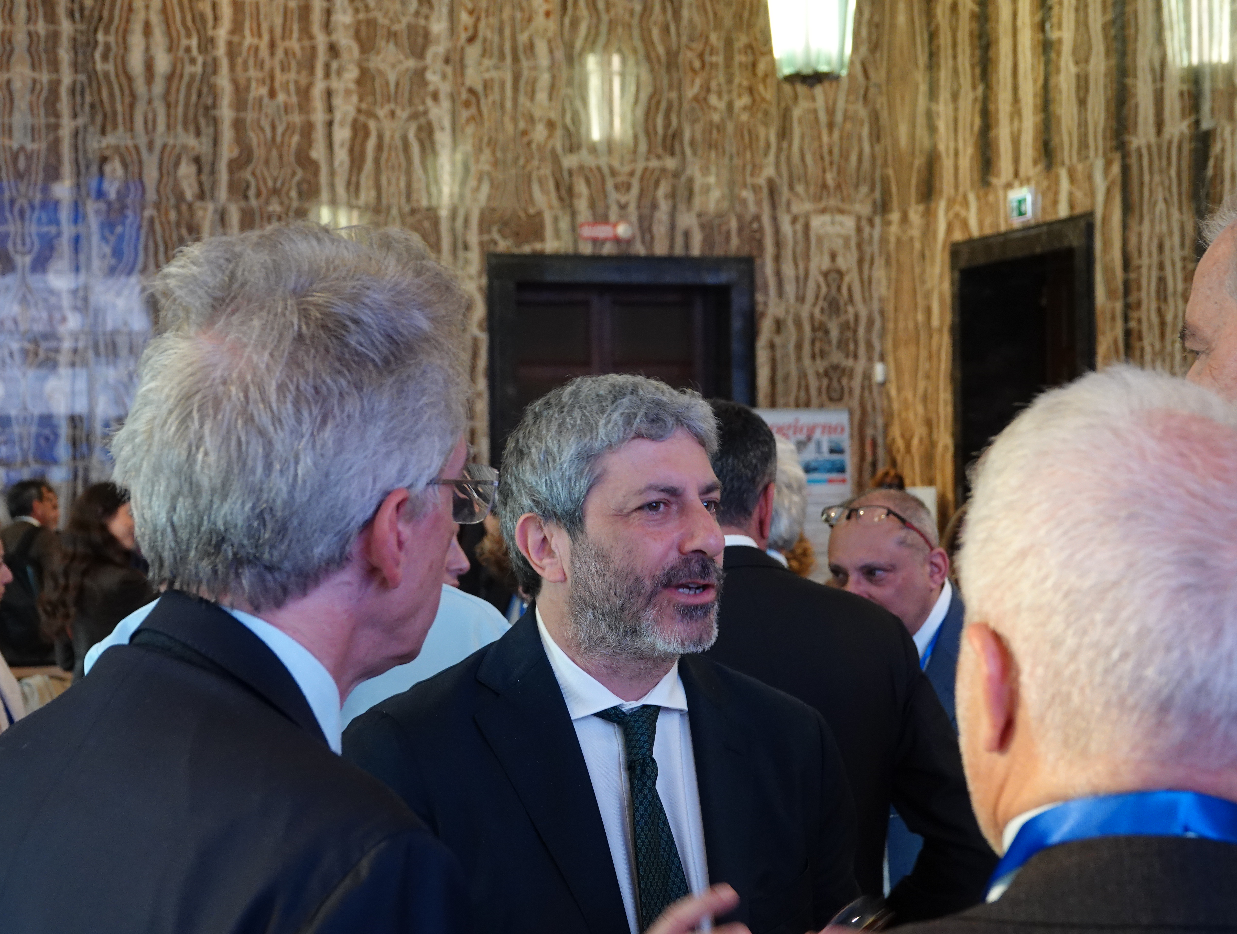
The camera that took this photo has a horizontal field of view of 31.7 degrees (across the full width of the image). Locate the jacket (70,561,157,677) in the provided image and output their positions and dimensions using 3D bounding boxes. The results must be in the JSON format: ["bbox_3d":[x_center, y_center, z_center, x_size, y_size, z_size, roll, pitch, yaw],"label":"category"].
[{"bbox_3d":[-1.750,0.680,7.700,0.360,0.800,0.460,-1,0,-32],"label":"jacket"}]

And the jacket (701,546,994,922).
[{"bbox_3d":[0.160,0.480,2.950,0.620,0.760,0.360,-1,0,3],"label":"jacket"}]

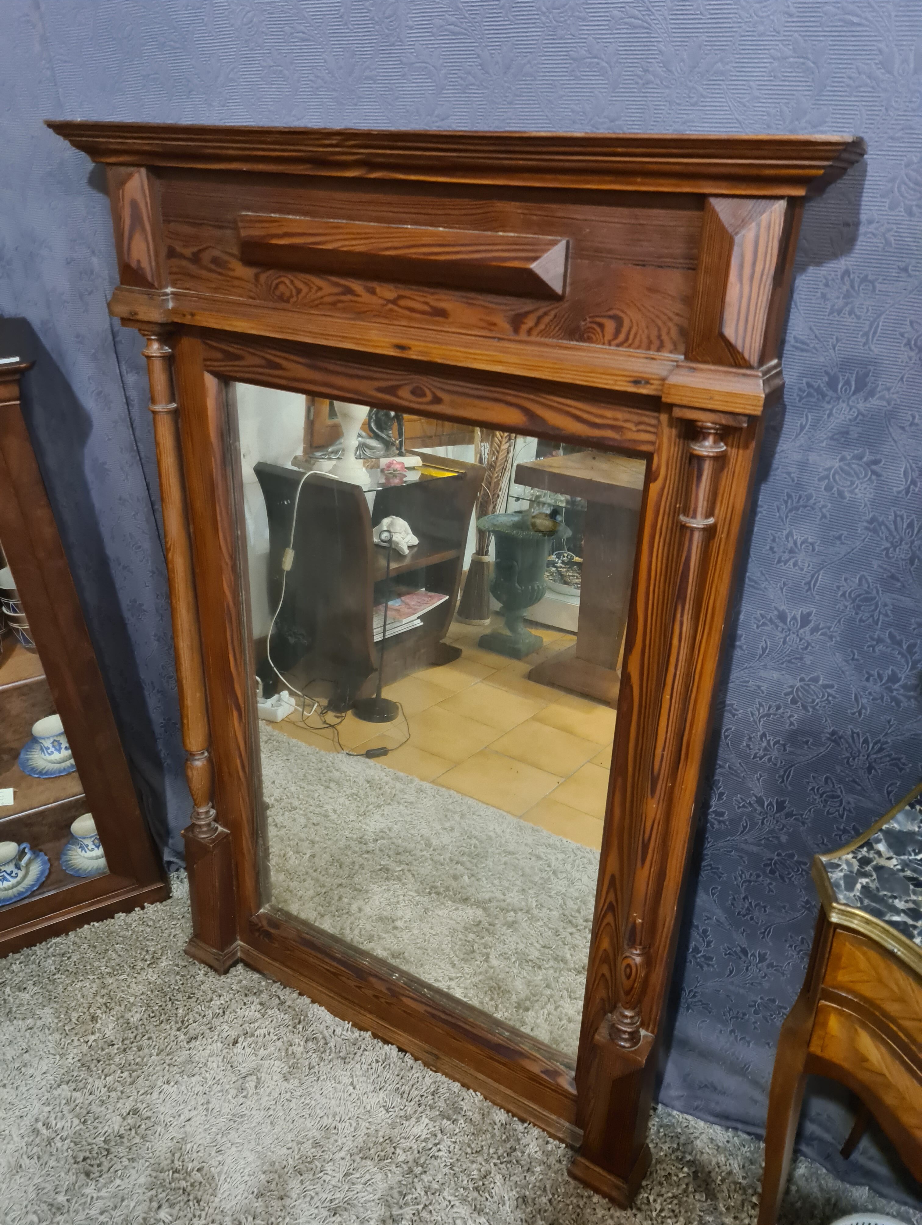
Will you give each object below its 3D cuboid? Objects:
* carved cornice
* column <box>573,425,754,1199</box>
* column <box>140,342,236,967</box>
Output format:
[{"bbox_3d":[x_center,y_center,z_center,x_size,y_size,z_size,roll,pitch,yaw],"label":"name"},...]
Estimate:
[{"bbox_3d":[-0.091,-0.553,1.112,1.091,0.053,0.126,16,29,27],"label":"carved cornice"},{"bbox_3d":[0.270,0.364,1.310,0.111,1.311,0.096,16,29,27],"label":"column"},{"bbox_3d":[-0.495,0.143,1.720,0.110,1.302,0.096,16,29,27],"label":"column"}]

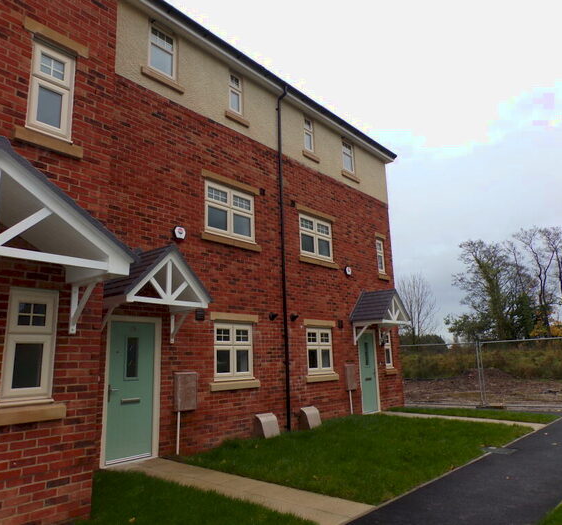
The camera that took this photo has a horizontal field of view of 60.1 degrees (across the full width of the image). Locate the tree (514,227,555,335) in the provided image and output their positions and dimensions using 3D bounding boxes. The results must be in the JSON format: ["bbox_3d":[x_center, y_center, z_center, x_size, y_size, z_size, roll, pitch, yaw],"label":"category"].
[{"bbox_3d":[20.715,2.487,38.890,3.132,11.135,3.000,-1,-12,0],"label":"tree"}]

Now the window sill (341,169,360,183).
[{"bbox_3d":[1.827,-2.286,13.013,0.140,0.130,0.870,-11,-15,39],"label":"window sill"}]

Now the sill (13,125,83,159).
[{"bbox_3d":[-2.372,-1.200,4.935,0.130,0.131,0.676,-11,-15,39],"label":"sill"}]

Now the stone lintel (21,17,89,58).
[{"bbox_3d":[-2.318,-2.289,5.001,0.110,0.125,0.673,-10,-14,38],"label":"stone lintel"}]

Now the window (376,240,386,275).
[{"bbox_3d":[2.842,-0.131,14.076,0.080,1.005,0.475,-10,-14,38],"label":"window"}]

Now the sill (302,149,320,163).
[{"bbox_3d":[0.690,-2.524,11.704,0.140,0.130,0.680,-11,-15,39],"label":"sill"}]

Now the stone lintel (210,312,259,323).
[{"bbox_3d":[-0.876,1.026,9.053,0.110,0.138,1.250,-10,-14,38],"label":"stone lintel"}]

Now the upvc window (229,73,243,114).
[{"bbox_3d":[-0.973,-3.490,10.038,0.070,0.850,0.390,-11,-15,39],"label":"upvc window"}]

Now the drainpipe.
[{"bbox_3d":[0.109,-0.339,10.222,0.280,7.445,0.100,-11,-15,39],"label":"drainpipe"}]

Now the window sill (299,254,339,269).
[{"bbox_3d":[0.875,0.015,11.464,0.150,0.143,1.595,-10,-14,38],"label":"window sill"}]

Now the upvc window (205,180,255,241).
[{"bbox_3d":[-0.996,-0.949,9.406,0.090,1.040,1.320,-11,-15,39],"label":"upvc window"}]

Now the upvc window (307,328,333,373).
[{"bbox_3d":[0.846,2.009,10.940,0.070,1.015,0.990,-11,-15,39],"label":"upvc window"}]

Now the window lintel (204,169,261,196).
[{"bbox_3d":[-0.988,-1.544,9.507,0.110,0.135,1.510,-11,-15,39],"label":"window lintel"}]

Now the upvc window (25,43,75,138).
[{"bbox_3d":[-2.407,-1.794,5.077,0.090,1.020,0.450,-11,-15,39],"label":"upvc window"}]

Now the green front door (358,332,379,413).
[{"bbox_3d":[2.213,2.753,12.391,0.100,2.080,0.920,-11,-15,39],"label":"green front door"}]

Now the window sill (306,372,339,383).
[{"bbox_3d":[0.902,2.599,10.895,0.150,0.143,1.250,-10,-14,38],"label":"window sill"}]

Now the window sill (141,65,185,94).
[{"bbox_3d":[-2.082,-3.180,8.510,0.145,0.130,0.885,-11,-15,39],"label":"window sill"}]

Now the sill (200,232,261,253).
[{"bbox_3d":[-0.947,-0.377,9.259,0.150,0.142,1.590,-10,-14,38],"label":"sill"}]

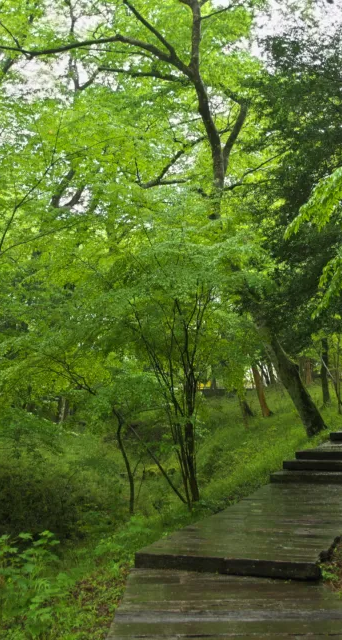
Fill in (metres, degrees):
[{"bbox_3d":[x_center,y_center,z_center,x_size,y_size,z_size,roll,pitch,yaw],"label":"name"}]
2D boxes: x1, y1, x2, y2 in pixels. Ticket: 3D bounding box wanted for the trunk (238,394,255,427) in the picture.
[{"bbox_3d":[2.038,2.454,15.943,0.360,0.820,0.300,-13,-8,6],"label":"trunk"}]

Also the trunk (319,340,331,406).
[{"bbox_3d":[4.661,1.562,17.670,0.260,2.003,0.250,0,-6,15],"label":"trunk"}]

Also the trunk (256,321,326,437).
[{"bbox_3d":[2.391,1.152,11.960,0.460,2.402,0.460,-25,-11,10],"label":"trunk"}]

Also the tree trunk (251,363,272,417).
[{"bbox_3d":[2.545,1.993,16.684,0.310,1.441,0.300,-11,-8,8],"label":"tree trunk"}]

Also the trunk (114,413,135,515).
[{"bbox_3d":[-0.668,2.063,8.512,0.170,1.441,0.140,-6,-6,-5],"label":"trunk"}]

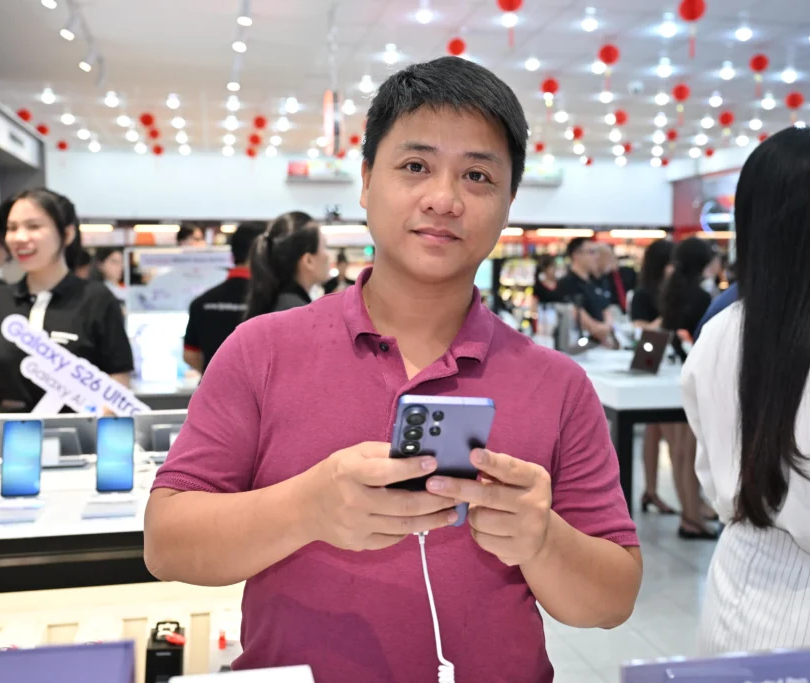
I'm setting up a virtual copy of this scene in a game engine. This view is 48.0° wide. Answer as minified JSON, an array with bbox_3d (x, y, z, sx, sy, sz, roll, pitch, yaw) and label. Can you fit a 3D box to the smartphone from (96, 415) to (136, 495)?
[{"bbox_3d":[-0.639,0.251,2.011,0.078,0.165,0.008,-1,-11,-10],"label":"smartphone"}]

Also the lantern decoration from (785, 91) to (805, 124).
[{"bbox_3d":[3.651,-2.162,8.541,0.154,0.350,0.154,-1,4,-12],"label":"lantern decoration"}]

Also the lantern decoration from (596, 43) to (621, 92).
[{"bbox_3d":[1.521,-2.041,6.792,0.154,0.350,0.154,-1,4,-12],"label":"lantern decoration"}]

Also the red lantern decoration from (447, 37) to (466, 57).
[{"bbox_3d":[0.370,-2.023,6.566,0.154,0.350,0.154,-1,4,-12],"label":"red lantern decoration"}]

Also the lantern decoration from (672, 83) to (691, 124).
[{"bbox_3d":[2.496,-2.150,8.232,0.154,0.350,0.154,-1,4,-12],"label":"lantern decoration"}]

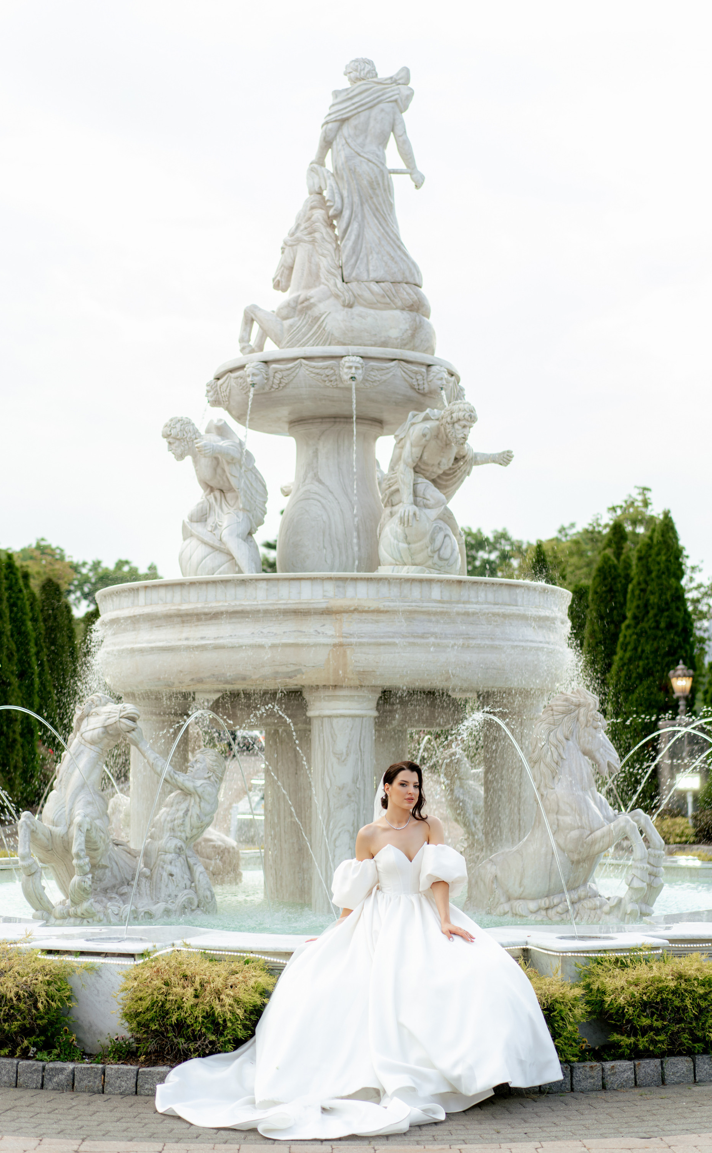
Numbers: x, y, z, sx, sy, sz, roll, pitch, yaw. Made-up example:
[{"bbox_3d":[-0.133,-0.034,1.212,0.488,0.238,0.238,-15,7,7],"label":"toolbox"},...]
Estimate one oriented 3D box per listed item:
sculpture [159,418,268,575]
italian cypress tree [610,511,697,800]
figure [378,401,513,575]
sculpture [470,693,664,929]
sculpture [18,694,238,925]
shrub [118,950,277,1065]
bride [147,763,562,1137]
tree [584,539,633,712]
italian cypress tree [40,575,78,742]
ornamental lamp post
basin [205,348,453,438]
[{"bbox_3d":[-0.895,-0.443,11.244,0.620,1.172,0.680,2,-6,-15],"label":"sculpture"},{"bbox_3d":[4.698,1.312,28.008,1.390,4.742,1.390,0,-6,0],"label":"italian cypress tree"},{"bbox_3d":[0.528,-0.485,10.947,0.700,1.197,0.660,5,-8,-42],"label":"figure"},{"bbox_3d":[1.181,1.282,9.972,1.120,1.282,0.620,-1,-6,10],"label":"sculpture"},{"bbox_3d":[-1.524,1.470,11.257,1.000,1.424,1.150,-4,-7,37],"label":"sculpture"},{"bbox_3d":[-0.726,1.980,8.182,0.800,0.491,0.650,0,-5,0],"label":"shrub"},{"bbox_3d":[0.000,1.446,7.207,1.590,1.369,1.692,1,-6,-8],"label":"bride"},{"bbox_3d":[4.449,1.604,30.491,1.217,4.661,1.217,0,-6,0],"label":"tree"},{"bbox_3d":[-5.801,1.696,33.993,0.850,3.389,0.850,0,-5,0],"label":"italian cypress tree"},{"bbox_3d":[3.873,1.345,20.967,0.290,0.707,0.290,0,-5,0],"label":"ornamental lamp post"},{"bbox_3d":[-0.140,-1.207,12.370,1.740,0.433,1.740,0,-5,0],"label":"basin"}]

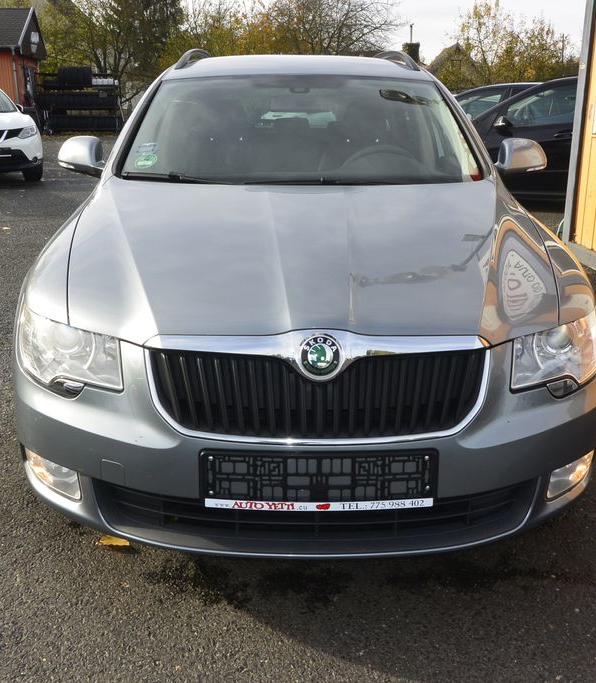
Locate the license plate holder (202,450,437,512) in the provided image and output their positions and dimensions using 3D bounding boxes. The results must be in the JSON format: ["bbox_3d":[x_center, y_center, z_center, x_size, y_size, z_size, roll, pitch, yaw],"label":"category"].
[{"bbox_3d":[0.046,0.311,1.716,0.525,0.145,0.028,0,9,-1],"label":"license plate holder"}]

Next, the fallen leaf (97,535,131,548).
[{"bbox_3d":[-0.545,0.593,2.270,0.100,0.020,0.065,-2,17,-5],"label":"fallen leaf"}]

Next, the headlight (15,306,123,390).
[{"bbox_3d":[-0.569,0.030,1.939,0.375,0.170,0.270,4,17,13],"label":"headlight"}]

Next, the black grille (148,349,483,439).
[{"bbox_3d":[0.047,0.117,1.754,0.790,0.185,0.130,0,16,-1],"label":"black grille"}]

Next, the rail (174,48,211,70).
[{"bbox_3d":[-0.532,-1.607,4.492,0.090,0.110,2.150,0,17,-1],"label":"rail"}]

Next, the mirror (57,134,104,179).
[{"bbox_3d":[-0.876,-0.749,3.108,0.200,0.170,0.140,0,17,-1],"label":"mirror"}]

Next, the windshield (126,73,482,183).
[{"bbox_3d":[0.015,-0.844,3.042,1.404,0.118,0.886,0,47,-1],"label":"windshield"}]

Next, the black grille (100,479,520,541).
[{"bbox_3d":[0.047,0.407,1.850,1.060,0.120,0.140,0,16,-1],"label":"black grille"}]

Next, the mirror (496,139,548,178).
[{"bbox_3d":[0.900,-0.745,3.125,0.215,0.155,0.160,0,16,-1],"label":"mirror"}]

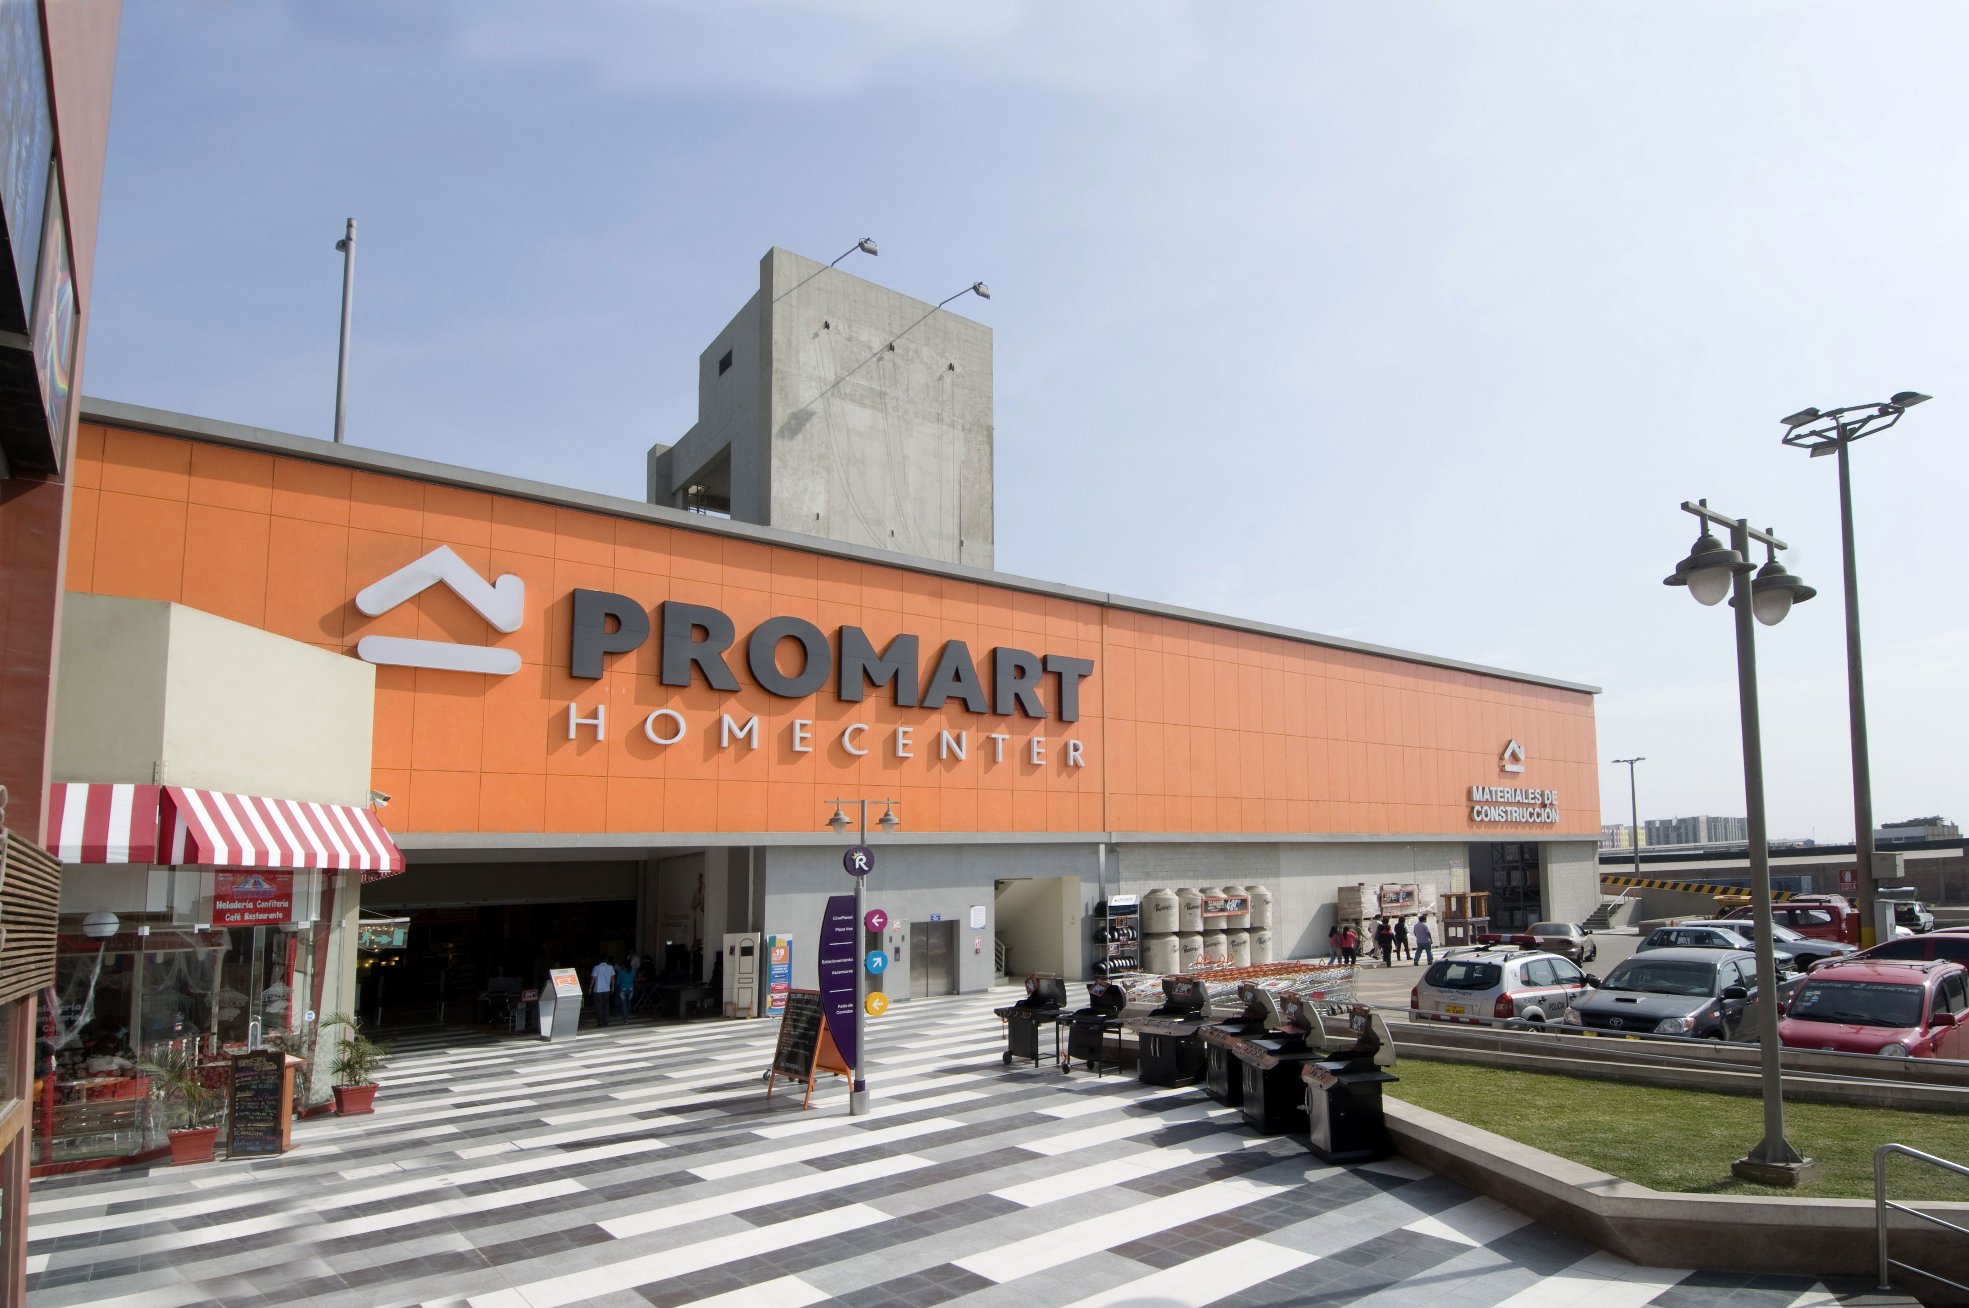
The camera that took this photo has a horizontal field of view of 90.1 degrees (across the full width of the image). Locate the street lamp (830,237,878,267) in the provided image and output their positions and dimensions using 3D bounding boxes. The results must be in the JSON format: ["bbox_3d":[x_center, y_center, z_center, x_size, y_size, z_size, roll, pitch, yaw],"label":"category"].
[{"bbox_3d":[-4.021,-12.212,29.961,0.500,0.700,2.000,7,-13,-35],"label":"street lamp"}]

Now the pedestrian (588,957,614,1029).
[{"bbox_3d":[-9.773,8.656,25.257,0.550,1.720,0.350,4,-12,-25],"label":"pedestrian"}]

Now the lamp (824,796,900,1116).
[{"bbox_3d":[-1.514,3.720,12.100,0.950,3.950,0.300,5,-10,-35],"label":"lamp"}]

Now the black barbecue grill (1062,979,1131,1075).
[{"bbox_3d":[1.693,5.765,15.224,0.680,1.380,1.120,9,-15,-41],"label":"black barbecue grill"}]

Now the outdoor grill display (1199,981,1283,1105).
[{"bbox_3d":[3.315,5.092,12.930,0.720,1.420,1.280,0,-11,-8],"label":"outdoor grill display"}]

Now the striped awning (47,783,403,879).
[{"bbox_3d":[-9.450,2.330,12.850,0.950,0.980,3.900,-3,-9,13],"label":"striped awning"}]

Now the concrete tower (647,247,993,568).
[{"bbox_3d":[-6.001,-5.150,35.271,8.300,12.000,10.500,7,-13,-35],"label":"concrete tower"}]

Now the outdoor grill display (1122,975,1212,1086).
[{"bbox_3d":[2.719,5.488,14.397,0.720,1.420,1.280,7,-13,-35],"label":"outdoor grill display"}]

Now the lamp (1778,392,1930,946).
[{"bbox_3d":[22.018,0.873,24.800,1.900,14.200,2.500,5,-10,-35],"label":"lamp"}]

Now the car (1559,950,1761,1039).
[{"bbox_3d":[11.090,5.500,15.440,5.200,1.800,1.820,5,-10,-35],"label":"car"}]

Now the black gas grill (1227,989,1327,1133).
[{"bbox_3d":[3.055,4.241,10.250,0.800,1.420,1.220,-1,-8,3],"label":"black gas grill"}]

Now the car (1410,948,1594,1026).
[{"bbox_3d":[10.120,6.330,18.470,4.300,1.720,1.830,5,-10,-34],"label":"car"}]

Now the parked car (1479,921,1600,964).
[{"bbox_3d":[19.970,9.950,34.000,1.720,1.420,4.400,-8,-11,39],"label":"parked car"}]

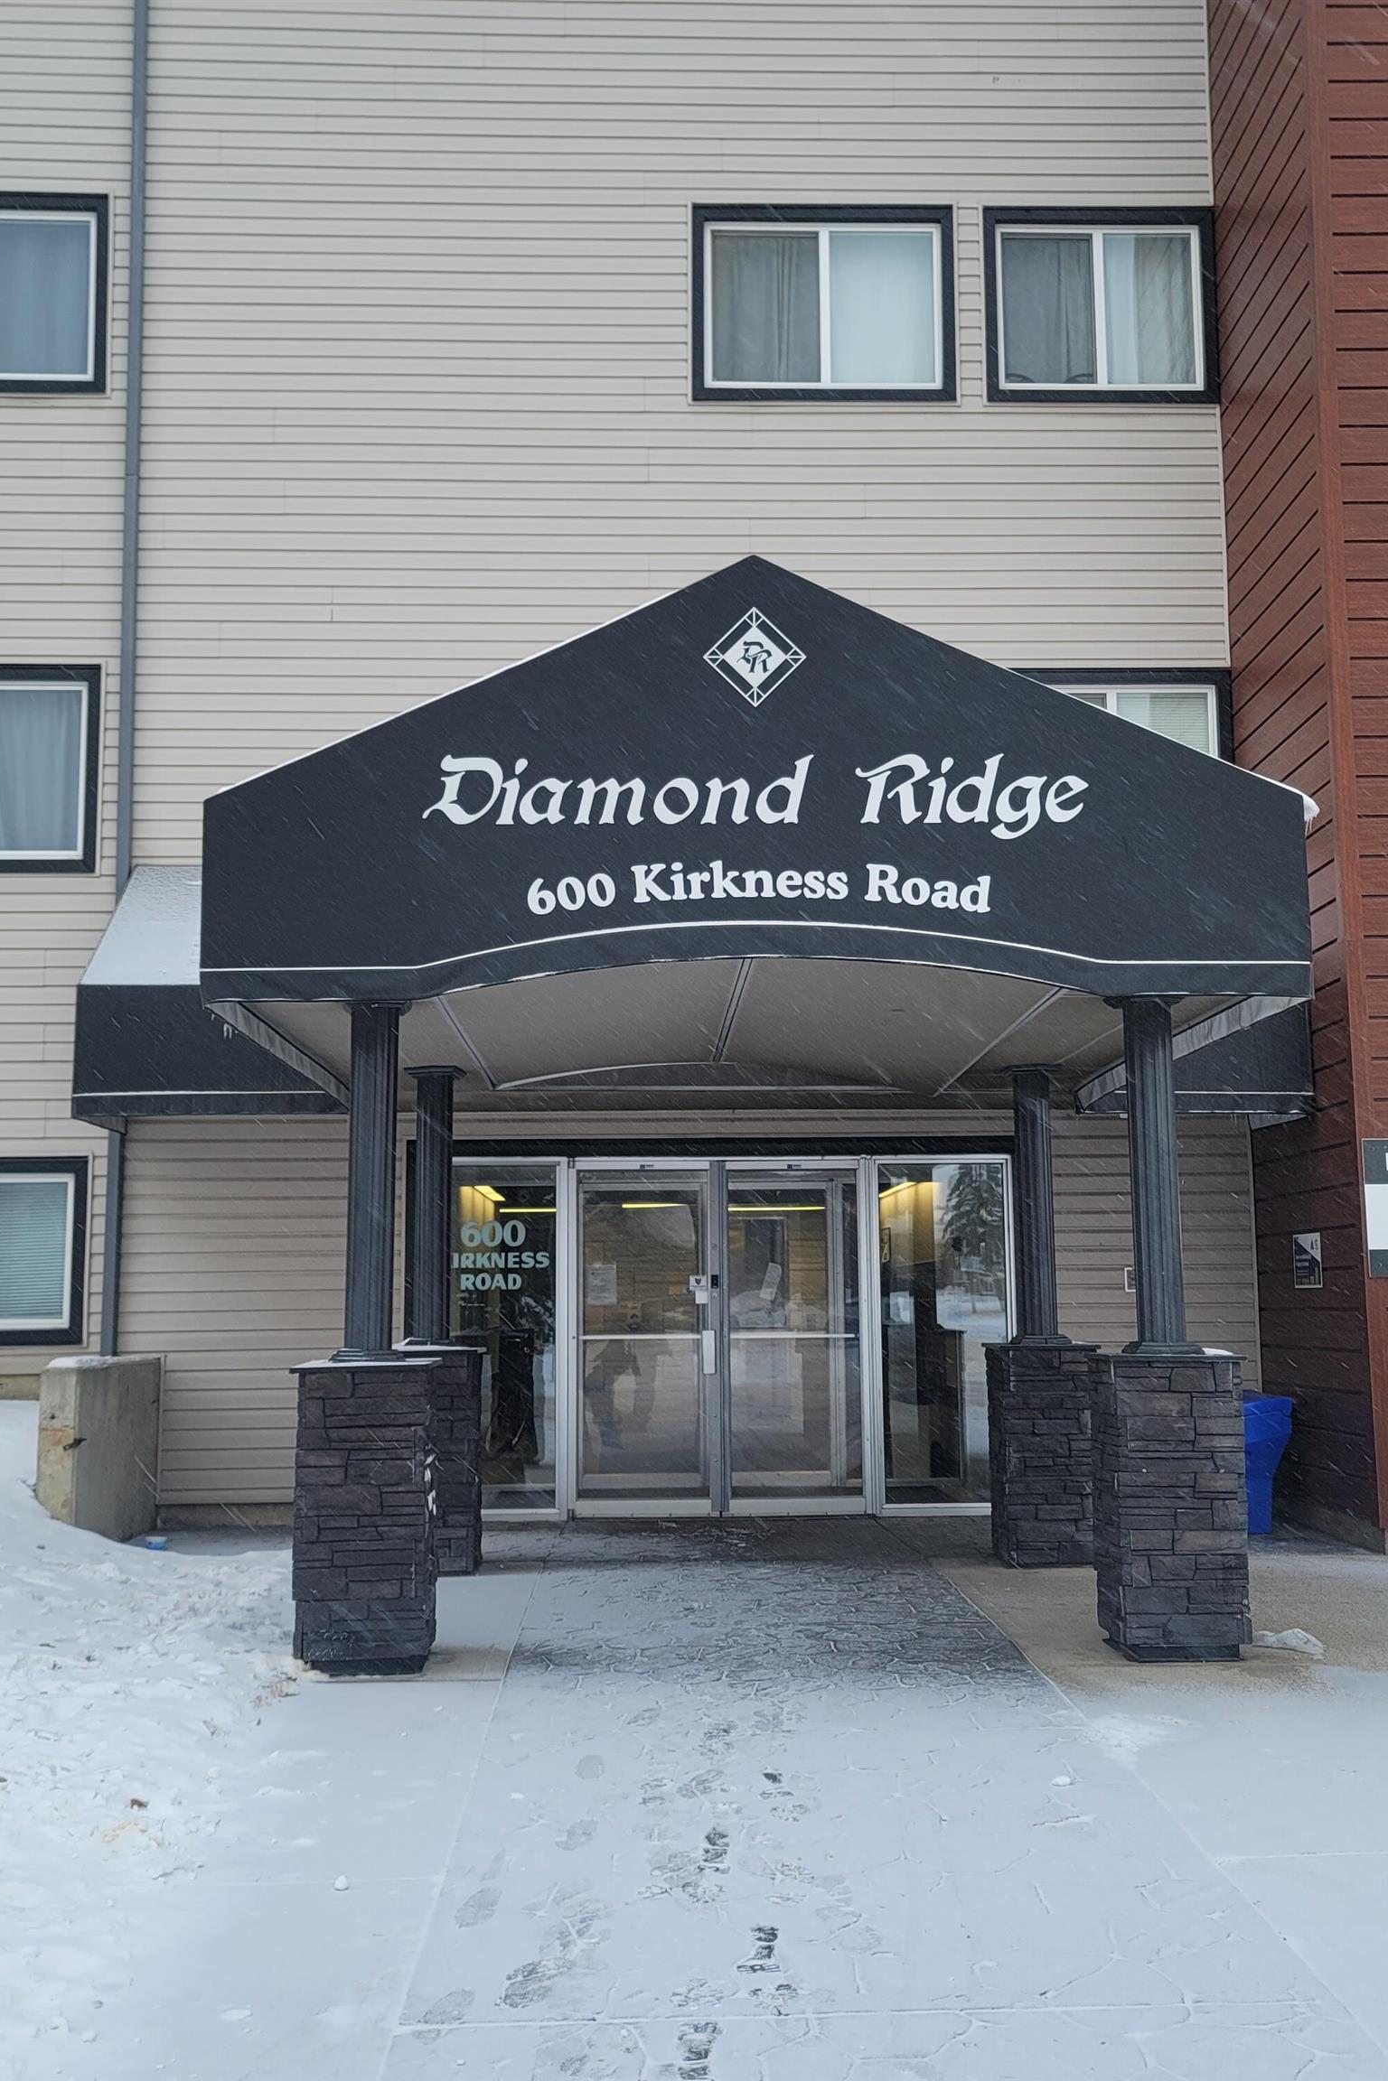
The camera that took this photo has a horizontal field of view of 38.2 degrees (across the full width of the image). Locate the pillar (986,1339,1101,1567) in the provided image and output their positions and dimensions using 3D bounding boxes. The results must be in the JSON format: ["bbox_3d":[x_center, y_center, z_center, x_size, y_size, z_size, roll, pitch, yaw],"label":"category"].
[{"bbox_3d":[1.762,2.082,10.087,0.500,1.101,0.500,0,-7,-1],"label":"pillar"}]

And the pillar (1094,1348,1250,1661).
[{"bbox_3d":[1.823,1.776,7.683,0.500,1.101,0.500,0,-7,-1],"label":"pillar"}]

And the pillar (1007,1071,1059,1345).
[{"bbox_3d":[1.751,0.839,10.245,0.255,1.405,0.255,0,-7,-1],"label":"pillar"}]

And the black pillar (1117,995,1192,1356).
[{"bbox_3d":[1.812,0.533,7.841,0.255,1.405,0.255,0,-7,-1],"label":"black pillar"}]

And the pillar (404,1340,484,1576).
[{"bbox_3d":[-1.299,2.098,10.007,0.500,1.101,0.500,0,-7,-1],"label":"pillar"}]

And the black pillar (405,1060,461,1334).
[{"bbox_3d":[-1.309,0.855,10.165,0.255,1.405,0.255,0,-7,-1],"label":"black pillar"}]

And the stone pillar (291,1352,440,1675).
[{"bbox_3d":[-1.237,1.792,7.603,0.500,1.101,0.500,0,-7,-1],"label":"stone pillar"}]

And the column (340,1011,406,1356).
[{"bbox_3d":[-1.248,0.549,7.761,0.255,1.405,0.255,0,-7,-1],"label":"column"}]

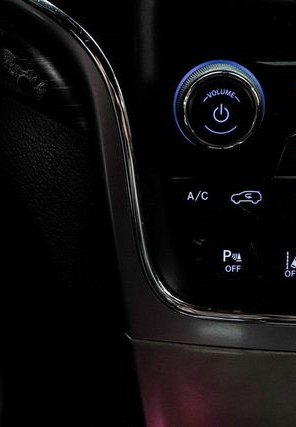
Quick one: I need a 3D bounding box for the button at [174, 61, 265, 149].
[{"bbox_3d":[0.031,-0.045,0.320,0.040,0.040,0.017,0,13,2],"label":"button"}]

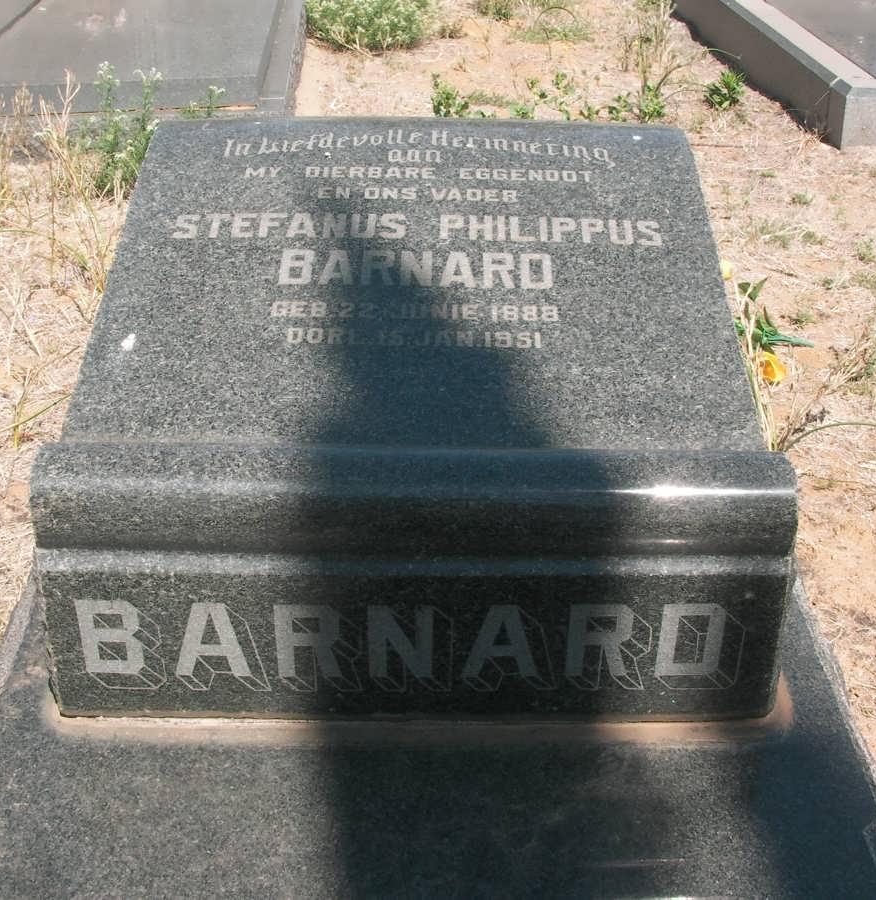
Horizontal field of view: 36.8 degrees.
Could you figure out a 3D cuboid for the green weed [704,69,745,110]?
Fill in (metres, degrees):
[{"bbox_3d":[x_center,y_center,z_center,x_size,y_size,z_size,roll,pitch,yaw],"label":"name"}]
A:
[{"bbox_3d":[0.984,-1.241,4.523,0.138,0.129,0.124,7,31,10],"label":"green weed"}]

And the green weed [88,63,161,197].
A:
[{"bbox_3d":[-0.880,-0.902,3.696,0.207,0.362,0.155,-7,32,-12],"label":"green weed"}]

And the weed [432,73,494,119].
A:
[{"bbox_3d":[0.079,-1.185,4.402,0.209,0.130,0.155,1,31,1],"label":"weed"}]

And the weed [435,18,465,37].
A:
[{"bbox_3d":[0.047,-1.741,5.417,0.124,0.061,0.111,1,31,0],"label":"weed"}]

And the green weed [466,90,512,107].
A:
[{"bbox_3d":[0.177,-1.215,4.540,0.159,0.042,0.105,1,31,2],"label":"green weed"}]

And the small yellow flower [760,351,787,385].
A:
[{"bbox_3d":[0.703,-0.175,2.759,0.055,0.060,0.055,9,32,14],"label":"small yellow flower"}]

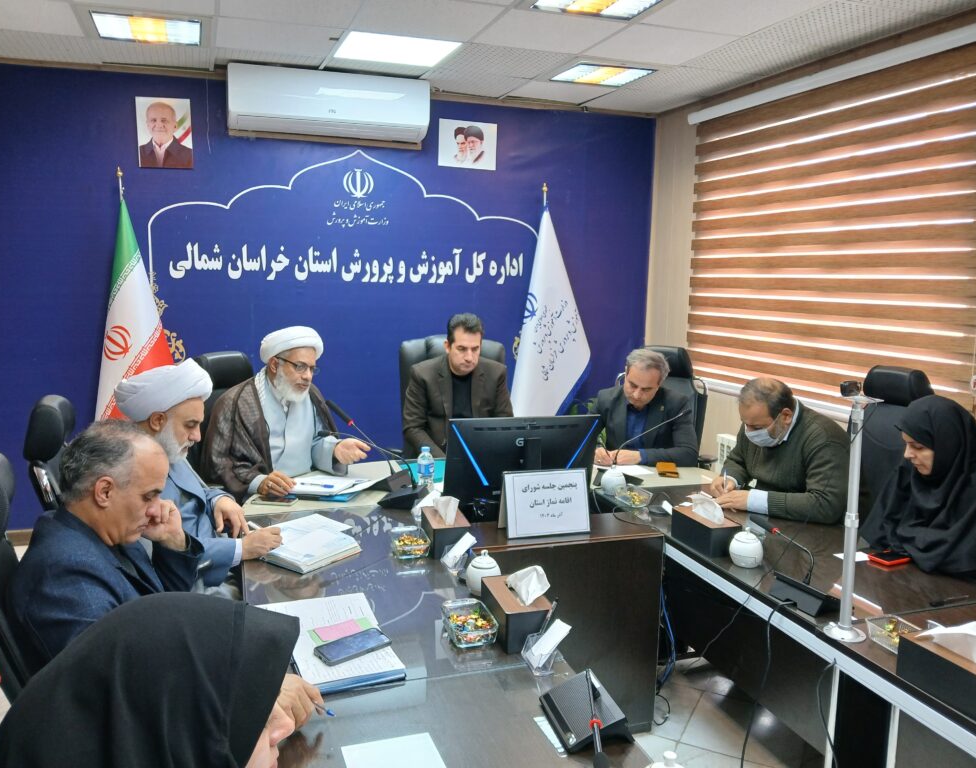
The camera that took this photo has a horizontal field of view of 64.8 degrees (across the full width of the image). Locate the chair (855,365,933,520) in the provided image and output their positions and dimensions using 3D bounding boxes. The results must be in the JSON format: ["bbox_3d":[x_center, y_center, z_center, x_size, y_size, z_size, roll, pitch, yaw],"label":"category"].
[{"bbox_3d":[1.429,0.561,3.111,0.660,1.240,0.640,-5,10,-33],"label":"chair"}]

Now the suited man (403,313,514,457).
[{"bbox_3d":[-0.142,0.361,3.801,0.560,1.410,0.780,-2,9,-17],"label":"suited man"}]

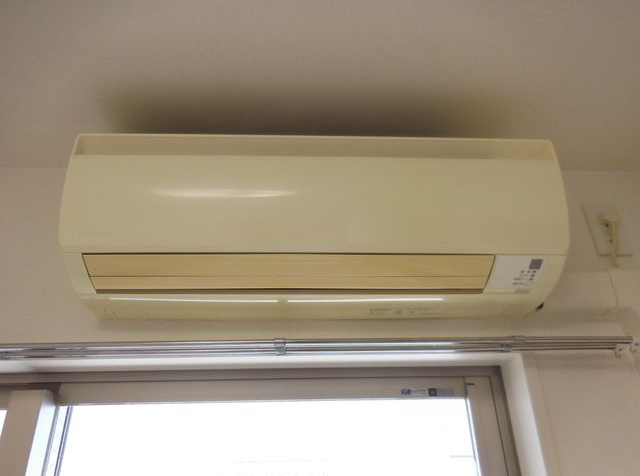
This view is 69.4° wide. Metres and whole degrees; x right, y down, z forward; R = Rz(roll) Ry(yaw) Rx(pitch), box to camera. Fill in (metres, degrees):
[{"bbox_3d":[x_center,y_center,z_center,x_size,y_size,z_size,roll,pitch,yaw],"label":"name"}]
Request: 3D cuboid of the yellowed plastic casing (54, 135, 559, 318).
[{"bbox_3d":[-0.001,-0.014,0.819,0.795,0.254,0.219,0,-27,-3],"label":"yellowed plastic casing"}]

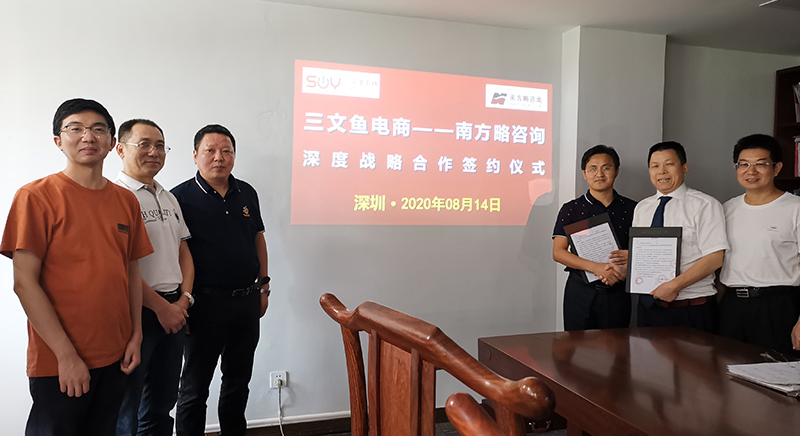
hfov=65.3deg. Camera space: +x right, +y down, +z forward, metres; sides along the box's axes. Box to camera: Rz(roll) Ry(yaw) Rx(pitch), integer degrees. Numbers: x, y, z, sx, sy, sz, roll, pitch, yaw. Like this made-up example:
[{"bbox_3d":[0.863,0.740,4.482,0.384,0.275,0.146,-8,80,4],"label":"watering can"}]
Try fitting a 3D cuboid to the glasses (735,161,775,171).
[{"bbox_3d":[1.572,-0.229,2.744,0.140,0.042,0.130,4,4,42],"label":"glasses"}]

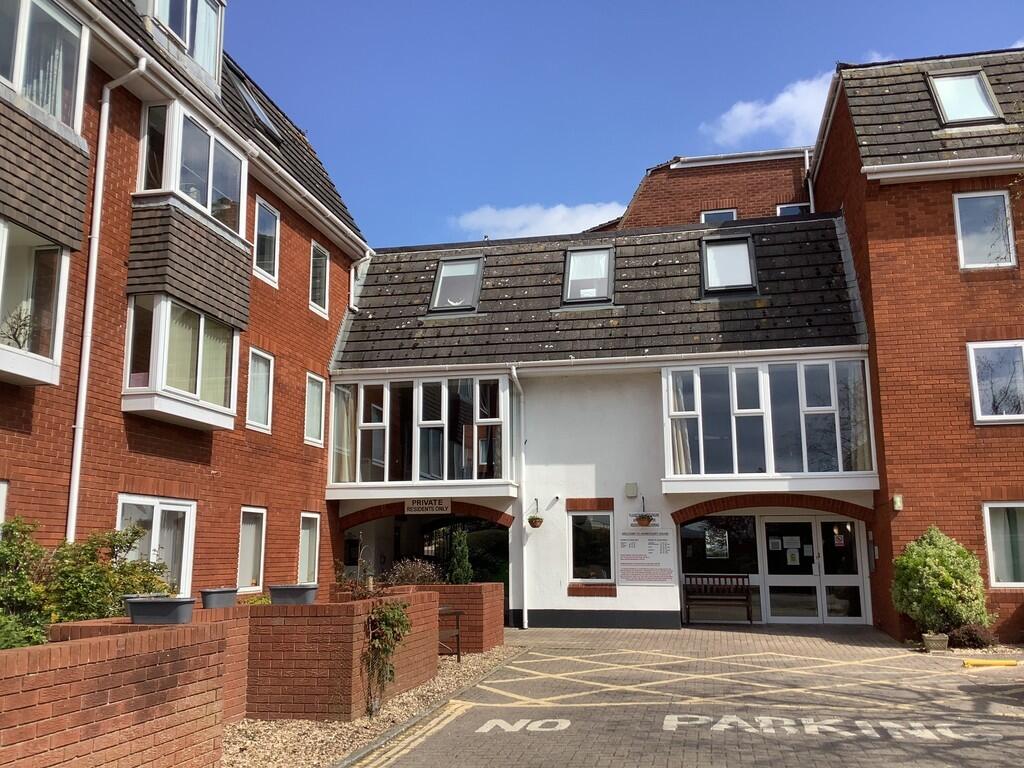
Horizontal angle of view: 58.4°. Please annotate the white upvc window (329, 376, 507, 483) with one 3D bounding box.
[{"bbox_3d":[-1.749,0.874,17.112,3.440,1.957,0.150,-2,-10,12],"label":"white upvc window"}]

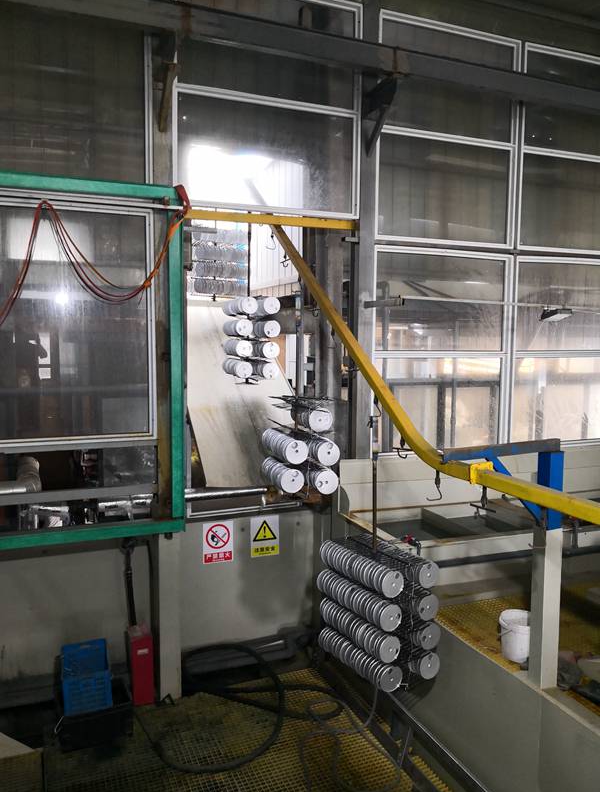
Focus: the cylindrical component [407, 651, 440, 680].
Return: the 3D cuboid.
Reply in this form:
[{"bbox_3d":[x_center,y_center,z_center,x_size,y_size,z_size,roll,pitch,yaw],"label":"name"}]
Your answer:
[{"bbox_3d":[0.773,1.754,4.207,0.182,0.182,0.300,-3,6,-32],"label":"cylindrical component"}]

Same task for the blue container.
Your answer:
[{"bbox_3d":[-1.714,2.260,5.008,0.350,0.300,0.530,-2,6,-21],"label":"blue container"}]

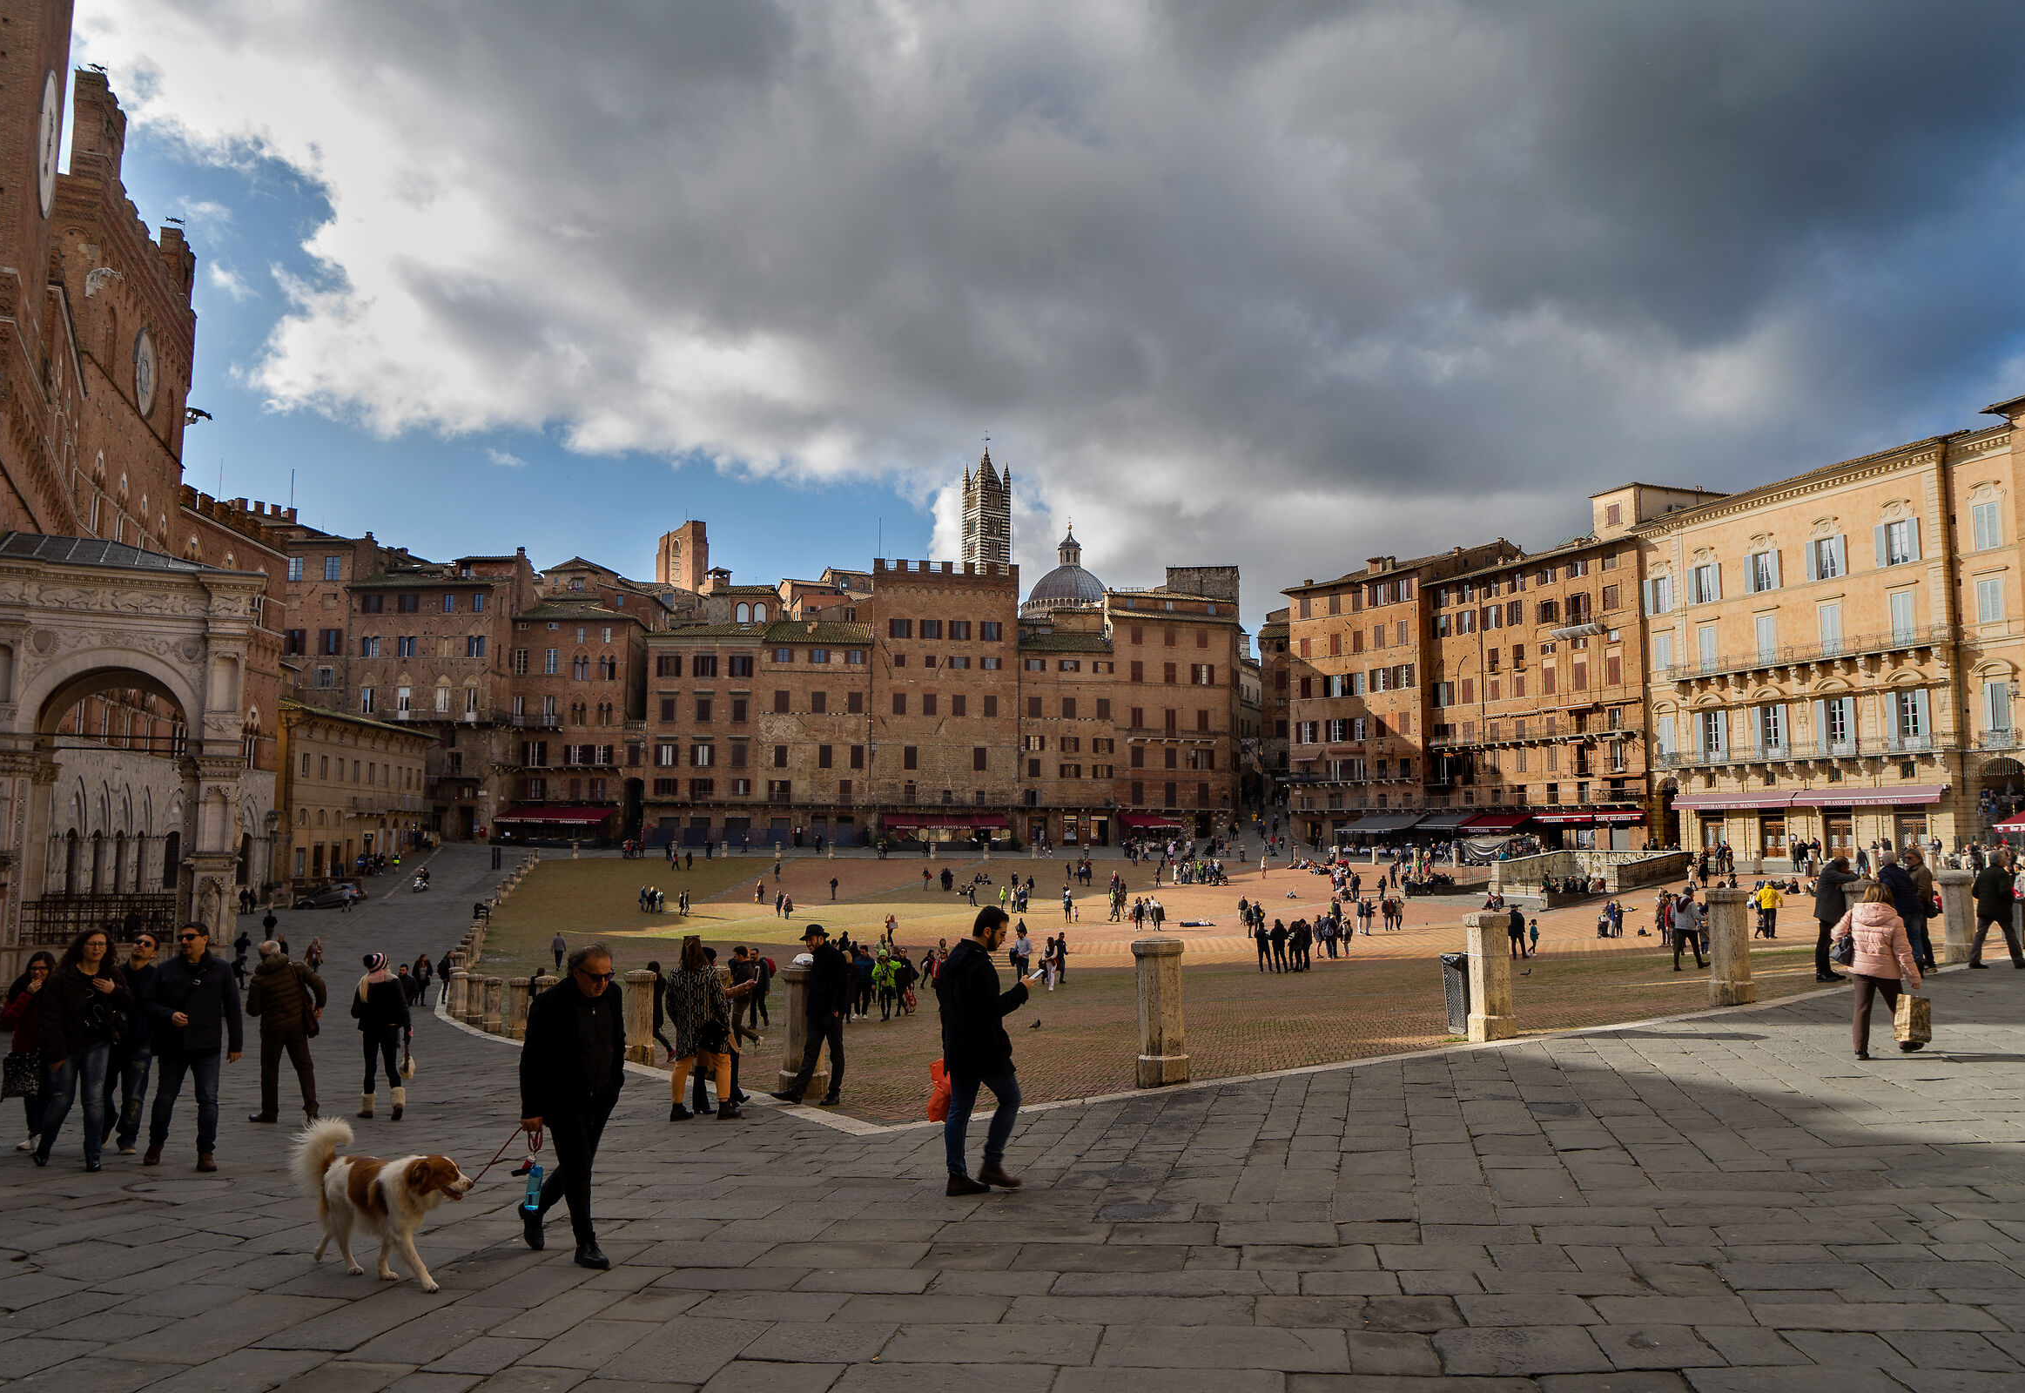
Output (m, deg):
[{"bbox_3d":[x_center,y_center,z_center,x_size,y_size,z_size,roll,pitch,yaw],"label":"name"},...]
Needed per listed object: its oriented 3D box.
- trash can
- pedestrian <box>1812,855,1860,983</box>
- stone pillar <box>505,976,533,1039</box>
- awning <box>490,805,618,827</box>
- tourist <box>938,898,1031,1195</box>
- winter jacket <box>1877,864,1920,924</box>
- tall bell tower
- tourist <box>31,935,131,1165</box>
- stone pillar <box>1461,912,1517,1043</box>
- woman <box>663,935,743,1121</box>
[{"bbox_3d":[4.928,3.290,15.360,0.280,0.890,0.340,4,-6,-34],"label":"trash can"},{"bbox_3d":[11.226,3.022,18.950,0.650,1.680,0.520,0,-6,5],"label":"pedestrian"},{"bbox_3d":[-10.910,6.859,30.892,0.520,1.360,0.520,2,-6,-19],"label":"stone pillar"},{"bbox_3d":[-40.597,10.512,123.500,9.600,1.500,3.700,0,-6,5],"label":"awning"},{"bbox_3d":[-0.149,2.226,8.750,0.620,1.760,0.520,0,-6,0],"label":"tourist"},{"bbox_3d":[12.409,2.766,19.500,0.550,0.800,0.500,-5,-8,41],"label":"winter jacket"},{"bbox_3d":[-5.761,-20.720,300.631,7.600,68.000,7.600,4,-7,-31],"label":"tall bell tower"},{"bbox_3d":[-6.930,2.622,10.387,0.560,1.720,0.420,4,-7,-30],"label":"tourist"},{"bbox_3d":[5.223,3.052,15.282,0.520,1.360,0.520,-1,-5,9],"label":"stone pillar"},{"bbox_3d":[-2.945,3.185,13.436,0.550,1.700,0.480,-4,-7,37],"label":"woman"}]

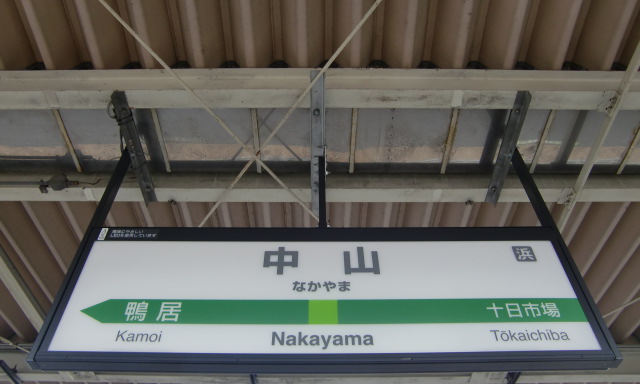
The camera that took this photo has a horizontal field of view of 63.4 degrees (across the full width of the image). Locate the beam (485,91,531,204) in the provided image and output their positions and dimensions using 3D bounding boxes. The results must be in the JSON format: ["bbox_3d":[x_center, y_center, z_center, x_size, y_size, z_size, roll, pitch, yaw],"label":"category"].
[{"bbox_3d":[0.996,-0.198,2.768,0.054,0.054,0.747,0,-48,-1],"label":"beam"}]

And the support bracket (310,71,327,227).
[{"bbox_3d":[-0.016,-0.182,2.761,0.068,0.067,0.999,0,-48,-1],"label":"support bracket"}]

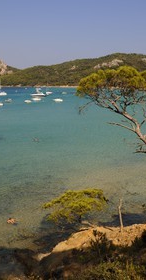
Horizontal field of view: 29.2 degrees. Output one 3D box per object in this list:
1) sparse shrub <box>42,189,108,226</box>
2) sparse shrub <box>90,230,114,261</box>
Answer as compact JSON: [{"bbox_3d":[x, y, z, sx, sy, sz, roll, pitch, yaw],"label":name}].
[{"bbox_3d":[0.058,2.647,10.900,2.450,1.250,2.000,0,11,0],"label":"sparse shrub"},{"bbox_3d":[0.794,2.953,7.800,0.650,0.720,0.600,0,11,0],"label":"sparse shrub"}]

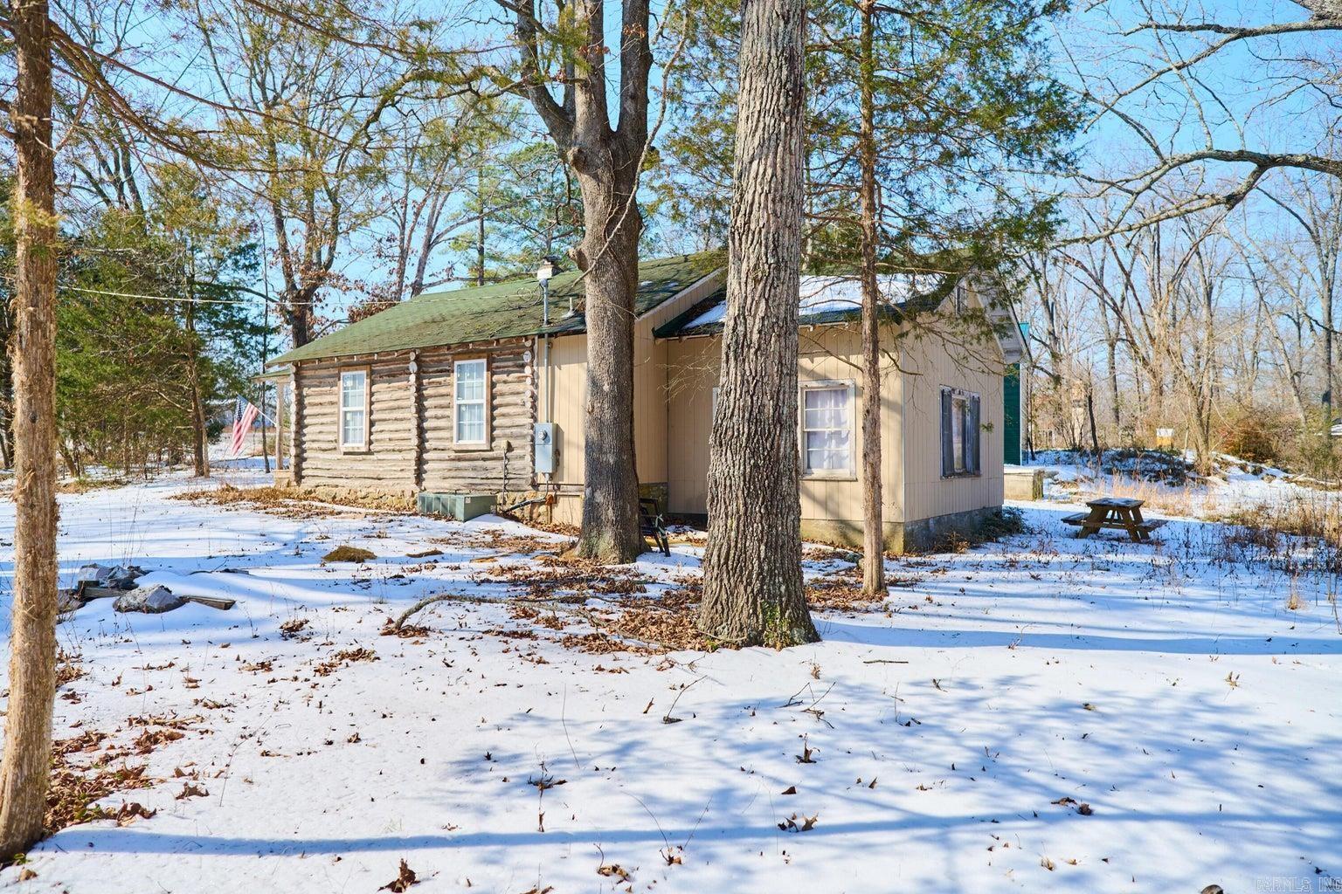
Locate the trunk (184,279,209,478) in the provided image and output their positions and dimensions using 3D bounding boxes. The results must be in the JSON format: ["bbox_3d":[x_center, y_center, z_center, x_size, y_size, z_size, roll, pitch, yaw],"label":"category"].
[{"bbox_3d":[-13.760,-2.011,26.000,0.500,5.800,0.450,-4,0,0],"label":"trunk"}]

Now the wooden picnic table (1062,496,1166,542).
[{"bbox_3d":[8.639,1.449,17.340,1.570,0.740,1.760,-1,-1,36],"label":"wooden picnic table"}]

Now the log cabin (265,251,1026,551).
[{"bbox_3d":[-0.760,-1.261,19.889,15.400,5.820,8.890,-1,-1,34],"label":"log cabin"}]

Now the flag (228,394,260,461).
[{"bbox_3d":[-10.305,-0.468,21.600,0.850,1.520,0.220,0,-1,30],"label":"flag"}]

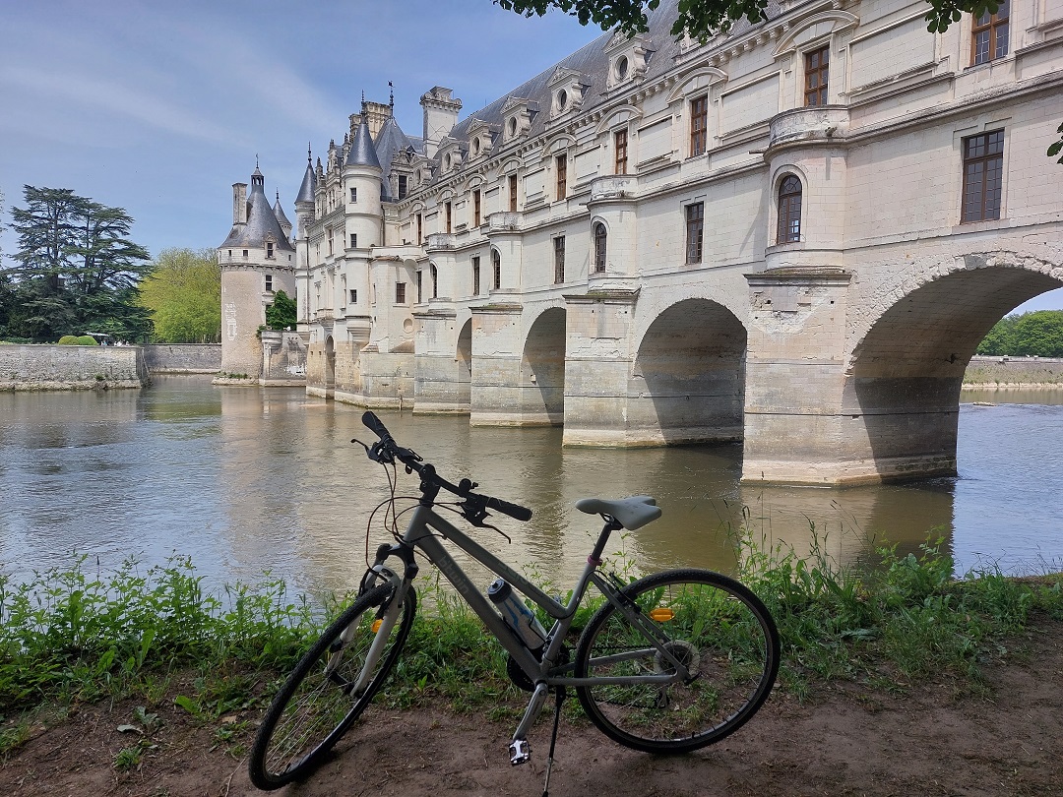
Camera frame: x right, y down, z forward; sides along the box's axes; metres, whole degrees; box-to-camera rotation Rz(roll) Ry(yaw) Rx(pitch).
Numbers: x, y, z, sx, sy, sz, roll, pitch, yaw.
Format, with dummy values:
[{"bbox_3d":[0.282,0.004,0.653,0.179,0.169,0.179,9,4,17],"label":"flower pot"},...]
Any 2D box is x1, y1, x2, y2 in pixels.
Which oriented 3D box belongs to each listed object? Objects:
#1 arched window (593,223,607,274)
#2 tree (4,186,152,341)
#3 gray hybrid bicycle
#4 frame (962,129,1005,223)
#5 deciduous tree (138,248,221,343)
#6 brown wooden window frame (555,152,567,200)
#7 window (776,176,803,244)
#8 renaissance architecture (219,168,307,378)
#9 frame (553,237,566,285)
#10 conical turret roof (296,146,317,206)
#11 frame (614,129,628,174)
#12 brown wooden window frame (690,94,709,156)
[{"bbox_3d":[3.655,-7.929,38.935,0.160,2.600,1.150,-1,4,-30],"label":"arched window"},{"bbox_3d":[-86.098,-25.521,140.000,24.000,29.500,27.000,-1,4,-30],"label":"tree"},{"bbox_3d":[0.028,0.668,2.290,1.650,1.120,0.620,0,10,-7],"label":"gray hybrid bicycle"},{"bbox_3d":[14.308,-7.045,23.342,0.160,2.760,1.260,-1,4,-30],"label":"frame"},{"bbox_3d":[-78.335,-23.027,165.000,18.000,21.500,19.000,-1,4,-30],"label":"deciduous tree"},{"bbox_3d":[1.822,-13.411,44.729,0.160,2.620,1.220,-1,4,-30],"label":"brown wooden window frame"},{"bbox_3d":[9.876,-7.242,28.172,0.160,2.500,1.200,-1,4,-30],"label":"window"},{"bbox_3d":[-38.657,-17.514,104.500,11.500,31.000,11.500,-1,4,-30],"label":"renaissance architecture"},{"bbox_3d":[1.746,-8.458,45.078,0.160,2.760,1.220,-1,4,-30],"label":"frame"},{"bbox_3d":[-26.351,-26.643,87.500,3.400,6.900,3.400,-1,4,-30],"label":"conical turret roof"},{"bbox_3d":[4.827,-13.057,39.531,0.160,2.500,1.220,-1,4,-30],"label":"frame"},{"bbox_3d":[7.815,-12.711,34.361,0.160,2.620,1.220,-1,4,-30],"label":"brown wooden window frame"}]

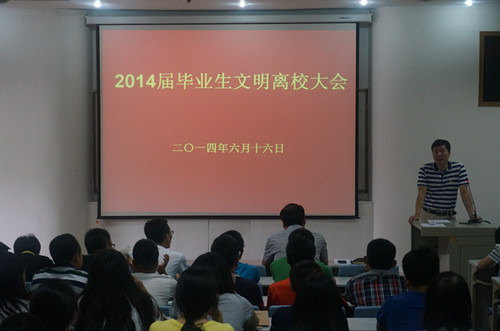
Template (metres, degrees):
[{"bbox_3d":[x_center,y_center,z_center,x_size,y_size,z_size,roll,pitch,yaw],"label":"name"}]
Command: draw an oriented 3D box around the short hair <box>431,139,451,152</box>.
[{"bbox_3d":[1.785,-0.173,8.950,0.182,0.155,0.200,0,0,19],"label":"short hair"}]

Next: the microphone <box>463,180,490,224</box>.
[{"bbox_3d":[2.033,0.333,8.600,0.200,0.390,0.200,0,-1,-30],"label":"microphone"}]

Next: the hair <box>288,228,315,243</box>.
[{"bbox_3d":[0.345,0.502,6.400,0.175,0.170,0.200,0,-3,2],"label":"hair"}]

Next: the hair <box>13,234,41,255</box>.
[{"bbox_3d":[-1.493,0.539,6.400,0.178,0.160,0.200,1,-9,-5],"label":"hair"}]

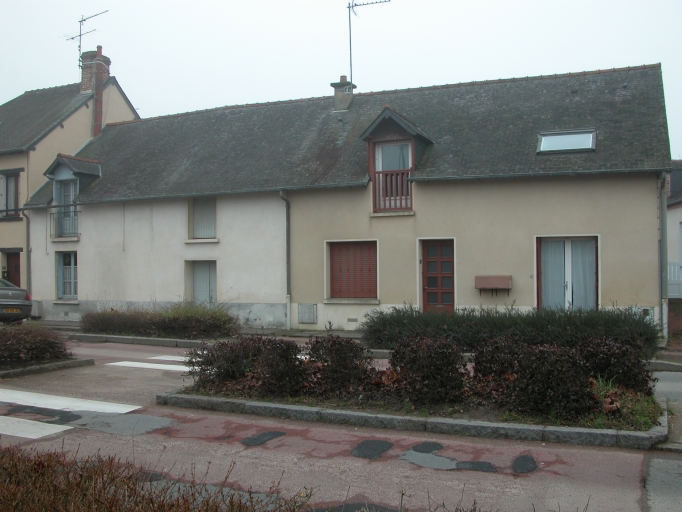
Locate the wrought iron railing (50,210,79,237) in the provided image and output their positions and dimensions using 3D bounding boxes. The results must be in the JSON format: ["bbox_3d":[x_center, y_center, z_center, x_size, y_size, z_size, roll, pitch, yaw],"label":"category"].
[{"bbox_3d":[-7.980,-0.867,19.945,1.080,0.850,0.220,-1,0,23],"label":"wrought iron railing"}]

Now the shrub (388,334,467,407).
[{"bbox_3d":[0.994,1.258,7.736,0.800,0.750,0.750,-1,-1,24],"label":"shrub"}]

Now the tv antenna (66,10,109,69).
[{"bbox_3d":[-8.610,-7.300,23.400,2.300,1.800,0.800,-1,0,37],"label":"tv antenna"}]

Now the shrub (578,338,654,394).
[{"bbox_3d":[3.056,1.282,7.635,0.780,0.660,0.750,-1,-1,24],"label":"shrub"}]

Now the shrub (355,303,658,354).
[{"bbox_3d":[2.899,1.270,12.274,5.000,0.820,1.200,-1,-1,23],"label":"shrub"}]

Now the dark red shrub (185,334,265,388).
[{"bbox_3d":[-1.474,1.331,8.935,0.930,0.680,0.780,-1,-1,24],"label":"dark red shrub"}]

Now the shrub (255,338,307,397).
[{"bbox_3d":[-0.716,1.316,8.285,0.620,0.680,0.620,-1,-1,0],"label":"shrub"}]

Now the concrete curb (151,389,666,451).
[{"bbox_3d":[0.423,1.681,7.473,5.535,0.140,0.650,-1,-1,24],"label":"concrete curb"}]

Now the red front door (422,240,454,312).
[{"bbox_3d":[2.216,0.671,15.680,0.820,2.050,0.120,-1,0,22],"label":"red front door"}]

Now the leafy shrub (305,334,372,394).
[{"bbox_3d":[-0.030,1.290,8.600,0.760,0.660,0.700,-1,0,24],"label":"leafy shrub"}]

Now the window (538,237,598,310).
[{"bbox_3d":[4.816,0.606,14.668,1.300,2.000,0.150,-1,0,22],"label":"window"}]

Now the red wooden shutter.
[{"bbox_3d":[0.298,0.329,16.444,1.200,1.370,0.150,-1,0,22],"label":"red wooden shutter"}]

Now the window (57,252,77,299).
[{"bbox_3d":[-8.216,0.594,20.659,0.859,1.416,0.170,-1,-1,27],"label":"window"}]

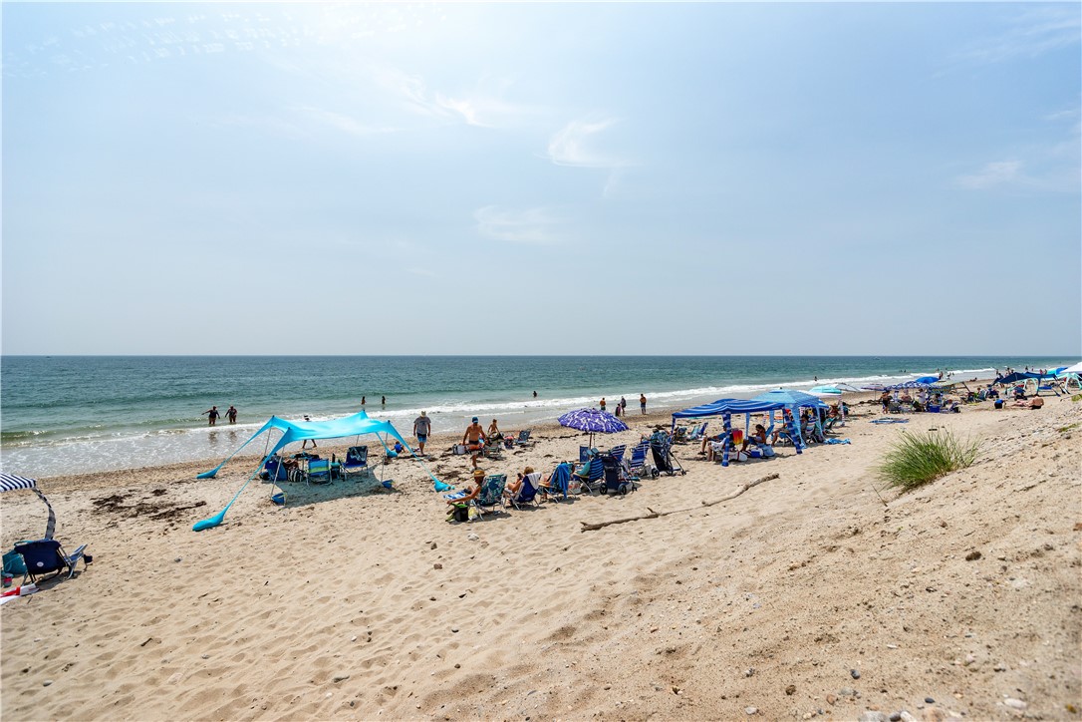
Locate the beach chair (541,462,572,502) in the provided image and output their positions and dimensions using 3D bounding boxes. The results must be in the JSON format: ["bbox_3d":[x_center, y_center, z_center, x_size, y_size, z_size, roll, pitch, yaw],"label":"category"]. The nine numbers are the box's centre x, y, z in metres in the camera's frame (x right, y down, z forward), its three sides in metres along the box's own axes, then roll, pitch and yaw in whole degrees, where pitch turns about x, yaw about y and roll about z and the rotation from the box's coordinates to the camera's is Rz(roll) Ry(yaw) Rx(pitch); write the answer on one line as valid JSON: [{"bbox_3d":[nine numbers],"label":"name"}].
[{"bbox_3d":[0.293,2.813,11.327,0.650,0.900,0.750,0,1,-40],"label":"beach chair"}]

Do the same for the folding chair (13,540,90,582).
[{"bbox_3d":[-7.941,3.046,7.779,0.650,0.720,0.800,0,1,-22],"label":"folding chair"}]

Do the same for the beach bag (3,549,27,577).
[{"bbox_3d":[-8.597,3.220,7.881,0.400,0.350,0.230,0,1,-30],"label":"beach bag"}]

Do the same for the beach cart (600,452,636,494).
[{"bbox_3d":[1.916,2.761,11.935,0.600,1.020,0.700,0,1,33],"label":"beach cart"}]

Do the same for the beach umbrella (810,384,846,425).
[{"bbox_3d":[15.435,2.464,26.029,2.000,2.150,2.000,0,1,31],"label":"beach umbrella"}]

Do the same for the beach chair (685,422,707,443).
[{"bbox_3d":[7.167,3.277,22.137,0.800,0.780,0.620,0,1,30],"label":"beach chair"}]

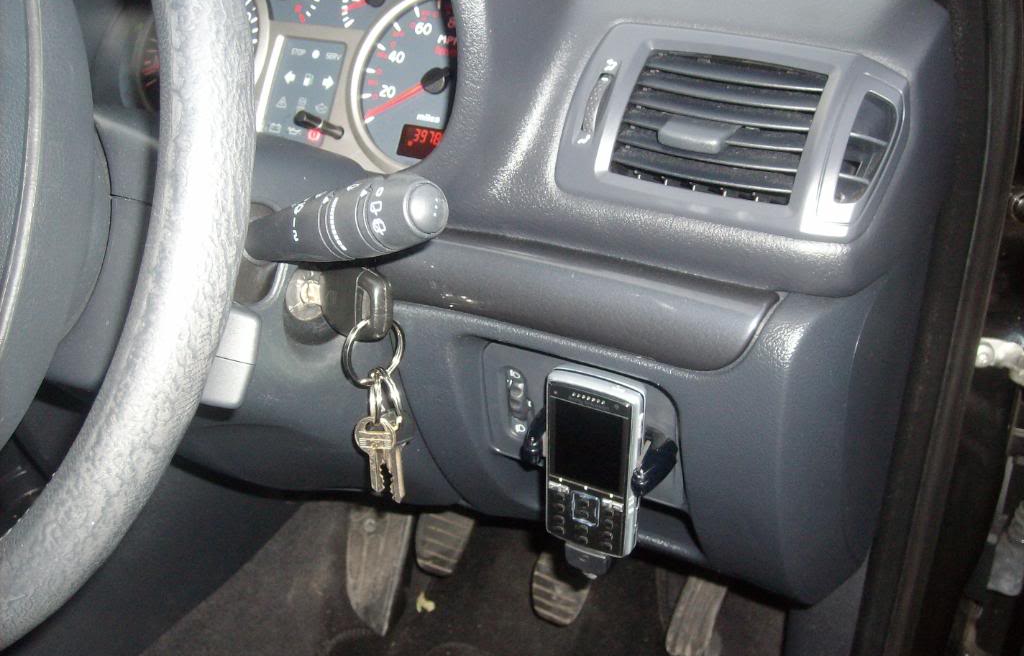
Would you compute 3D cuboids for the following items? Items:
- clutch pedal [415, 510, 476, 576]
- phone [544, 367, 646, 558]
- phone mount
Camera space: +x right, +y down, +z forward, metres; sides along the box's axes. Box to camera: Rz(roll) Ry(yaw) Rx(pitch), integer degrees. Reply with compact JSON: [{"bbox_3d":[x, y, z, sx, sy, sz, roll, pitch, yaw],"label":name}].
[{"bbox_3d":[-0.064,0.204,1.006,0.054,0.068,0.026,12,1,16],"label":"clutch pedal"},{"bbox_3d":[0.044,0.071,0.558,0.048,0.102,0.017,15,31,26],"label":"phone"},{"bbox_3d":[0.051,0.091,0.592,0.075,0.090,0.056,15,31,26],"label":"phone mount"}]

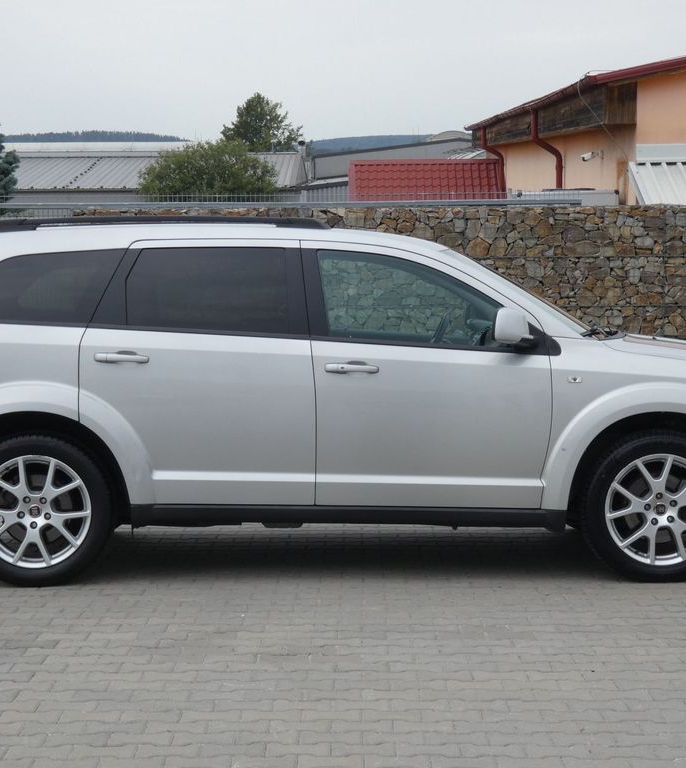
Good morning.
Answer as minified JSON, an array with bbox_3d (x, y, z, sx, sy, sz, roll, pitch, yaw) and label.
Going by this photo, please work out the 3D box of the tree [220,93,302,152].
[{"bbox_3d":[-4.801,-11.192,104.488,6.000,11.490,6.000,0,4,0],"label":"tree"}]

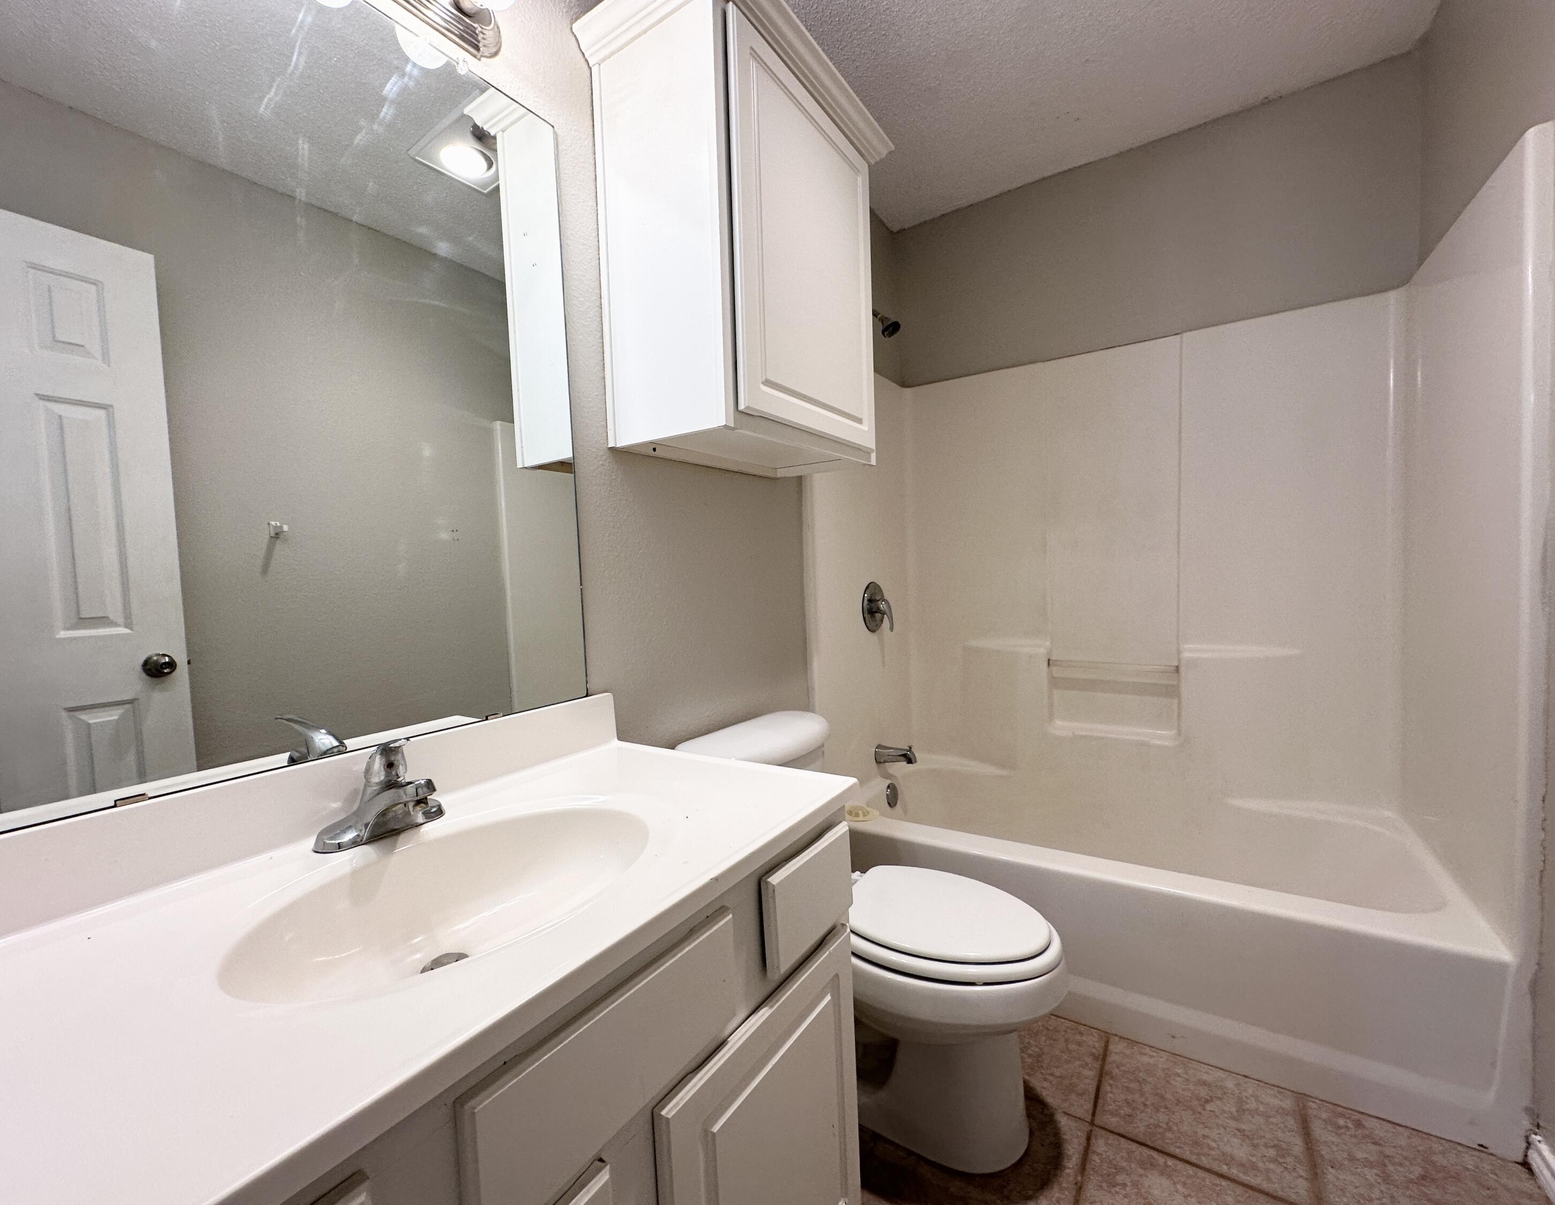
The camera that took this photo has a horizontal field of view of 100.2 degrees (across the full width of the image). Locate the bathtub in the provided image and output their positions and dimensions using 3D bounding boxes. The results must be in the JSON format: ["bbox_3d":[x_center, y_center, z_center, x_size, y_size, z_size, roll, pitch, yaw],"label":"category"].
[{"bbox_3d":[0.962,0.823,1.920,1.500,0.386,0.778,0,3,33],"label":"bathtub"}]

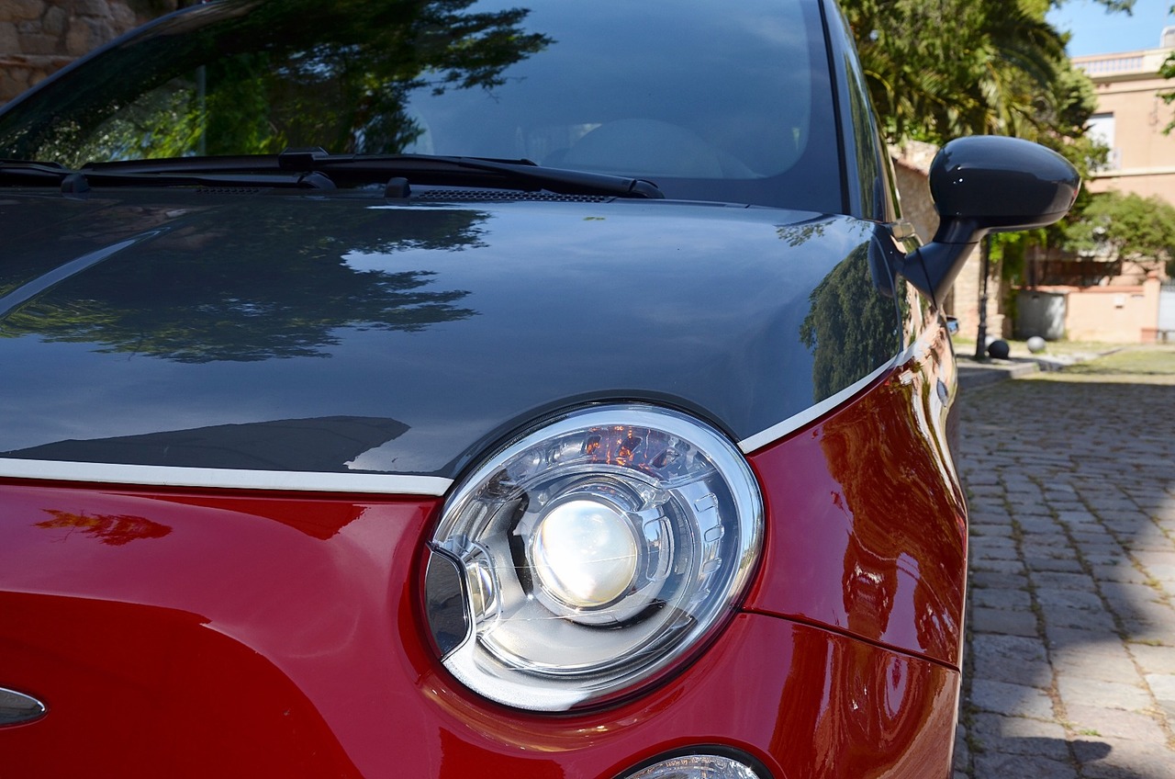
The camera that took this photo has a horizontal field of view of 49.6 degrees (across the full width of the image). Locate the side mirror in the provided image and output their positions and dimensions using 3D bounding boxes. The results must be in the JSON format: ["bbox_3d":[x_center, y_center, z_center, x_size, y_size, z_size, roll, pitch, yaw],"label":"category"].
[{"bbox_3d":[0.606,-0.257,1.900,0.242,0.236,0.165,1,4,16],"label":"side mirror"}]

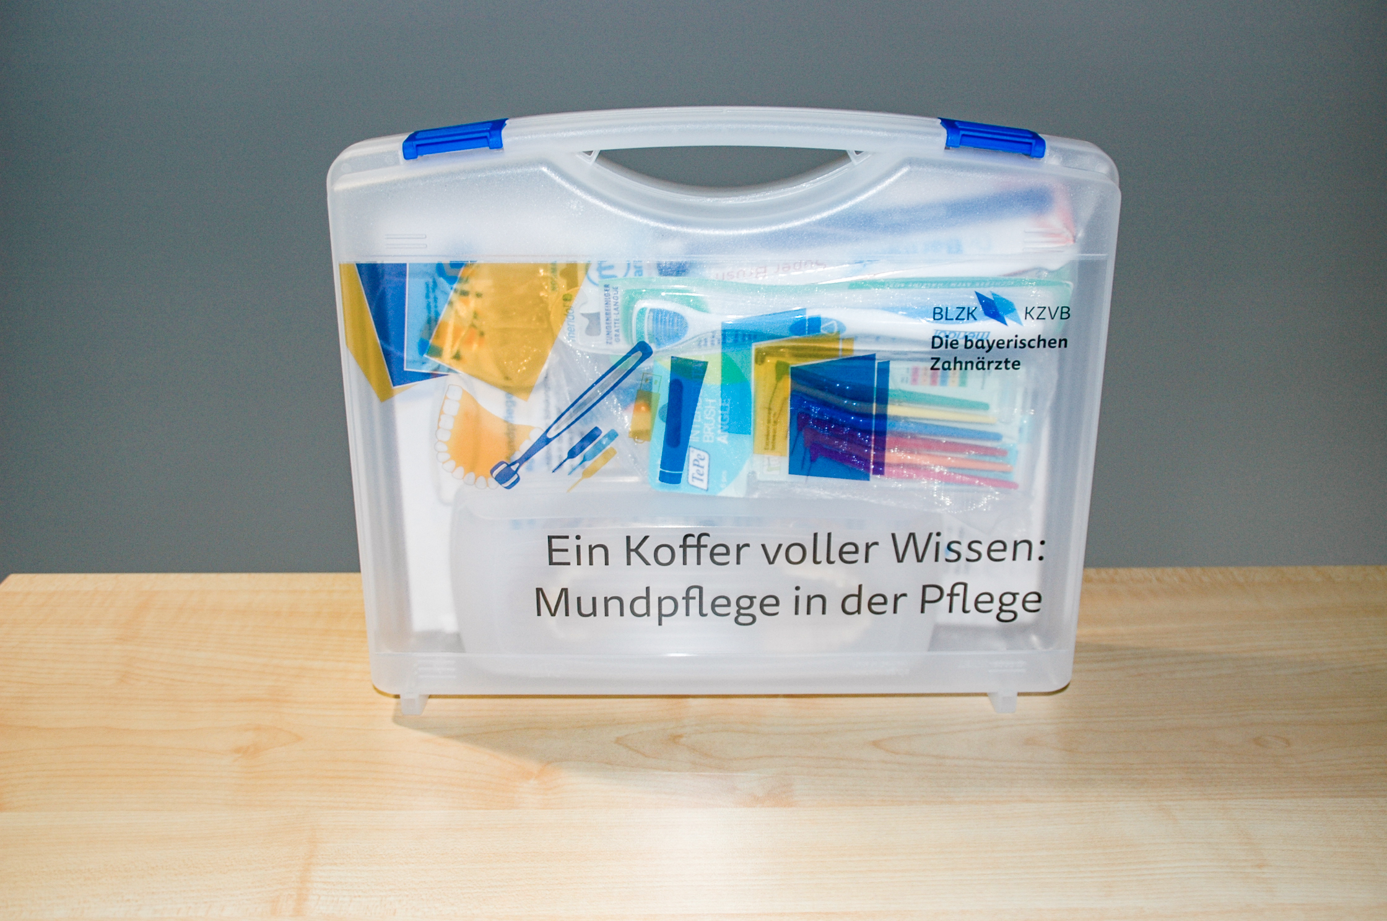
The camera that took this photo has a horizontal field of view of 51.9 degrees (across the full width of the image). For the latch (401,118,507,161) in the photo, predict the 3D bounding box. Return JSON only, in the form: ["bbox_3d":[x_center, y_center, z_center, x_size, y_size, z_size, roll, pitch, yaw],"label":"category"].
[{"bbox_3d":[-0.108,-0.147,0.651,0.044,0.011,0.026,-7,19,2],"label":"latch"}]

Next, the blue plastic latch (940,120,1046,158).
[{"bbox_3d":[0.135,-0.148,0.651,0.044,0.011,0.026,6,19,-2],"label":"blue plastic latch"}]

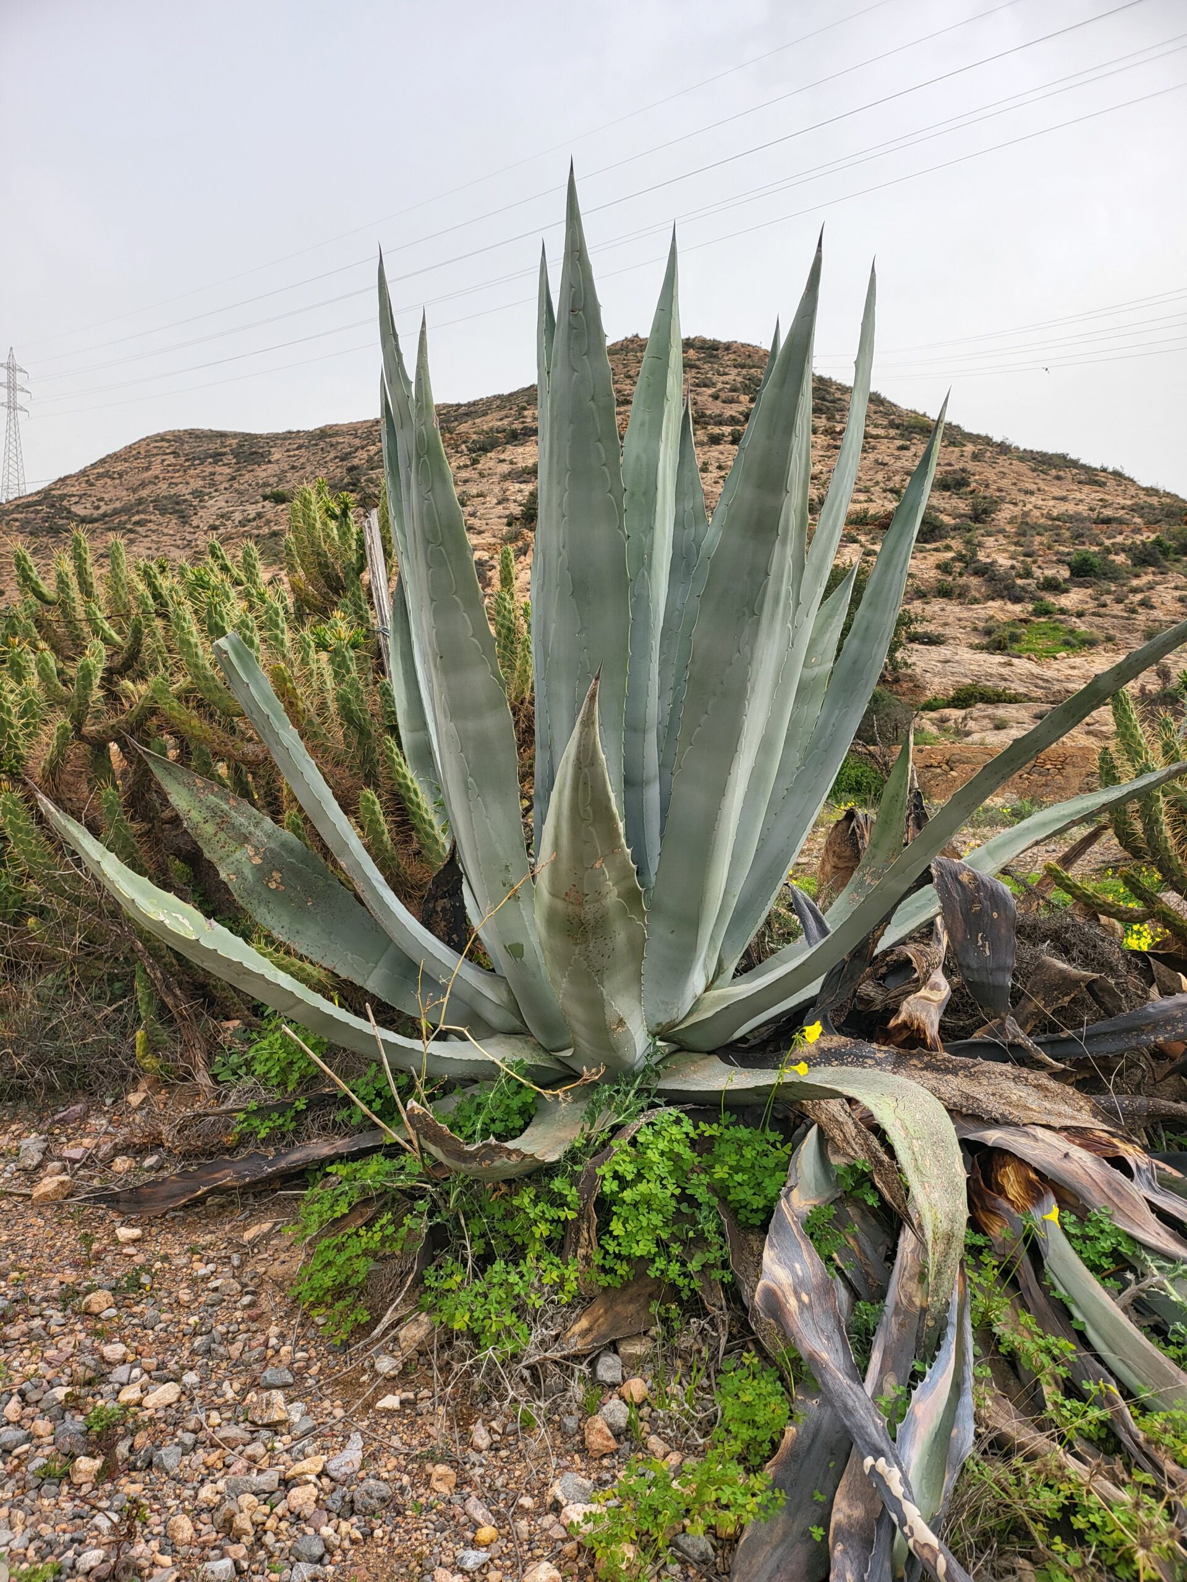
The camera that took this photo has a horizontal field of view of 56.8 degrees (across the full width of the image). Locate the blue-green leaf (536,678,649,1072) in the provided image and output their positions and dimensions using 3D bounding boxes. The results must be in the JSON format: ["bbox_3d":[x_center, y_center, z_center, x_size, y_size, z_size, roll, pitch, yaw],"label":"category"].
[{"bbox_3d":[0.008,0.161,1.910,0.190,0.748,0.120,-1,20,0],"label":"blue-green leaf"}]

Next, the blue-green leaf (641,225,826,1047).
[{"bbox_3d":[0.274,-0.261,2.050,0.200,1.473,0.140,7,7,-20],"label":"blue-green leaf"}]

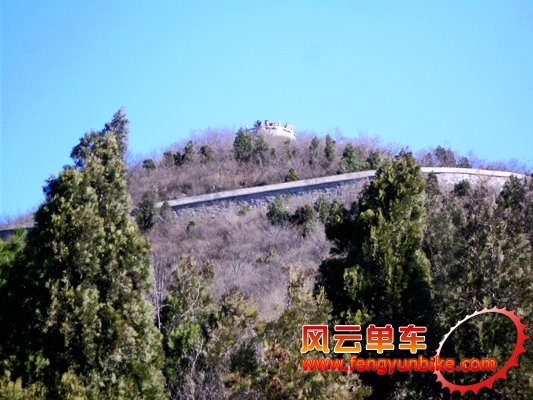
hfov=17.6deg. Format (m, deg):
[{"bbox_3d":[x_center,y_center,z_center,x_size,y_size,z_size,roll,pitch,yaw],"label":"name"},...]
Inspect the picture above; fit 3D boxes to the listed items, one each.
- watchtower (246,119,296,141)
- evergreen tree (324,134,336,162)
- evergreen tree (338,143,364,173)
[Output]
[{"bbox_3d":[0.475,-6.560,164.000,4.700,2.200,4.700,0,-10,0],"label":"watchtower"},{"bbox_3d":[5.899,-4.701,159.000,1.200,2.700,1.200,0,-10,0],"label":"evergreen tree"},{"bbox_3d":[7.638,-3.774,155.000,2.400,2.800,2.300,0,-10,0],"label":"evergreen tree"}]

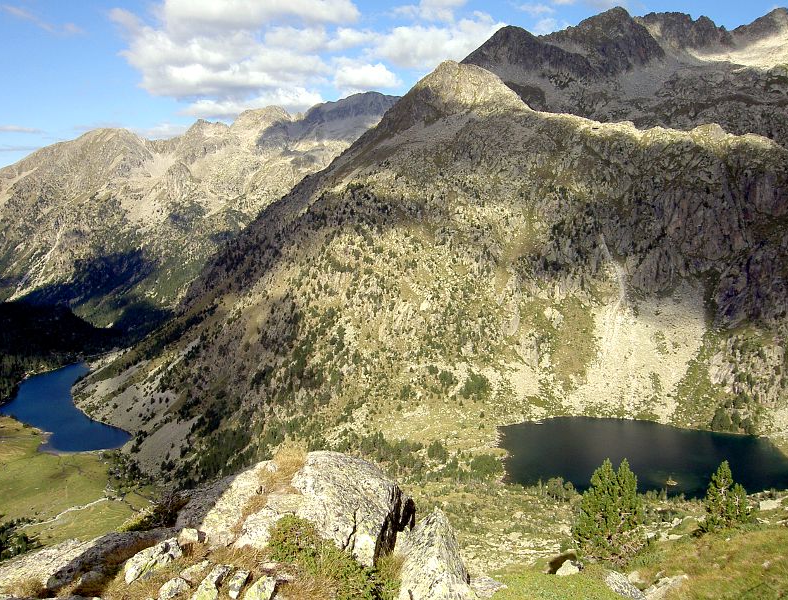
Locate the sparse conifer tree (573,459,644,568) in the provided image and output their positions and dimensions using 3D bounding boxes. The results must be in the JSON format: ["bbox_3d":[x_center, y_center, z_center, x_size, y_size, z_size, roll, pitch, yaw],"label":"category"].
[{"bbox_3d":[8.189,7.930,29.663,2.660,4.090,2.580,0,9,0],"label":"sparse conifer tree"}]

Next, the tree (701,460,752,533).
[{"bbox_3d":[16.291,9.494,38.207,2.480,3.550,2.400,0,9,0],"label":"tree"}]

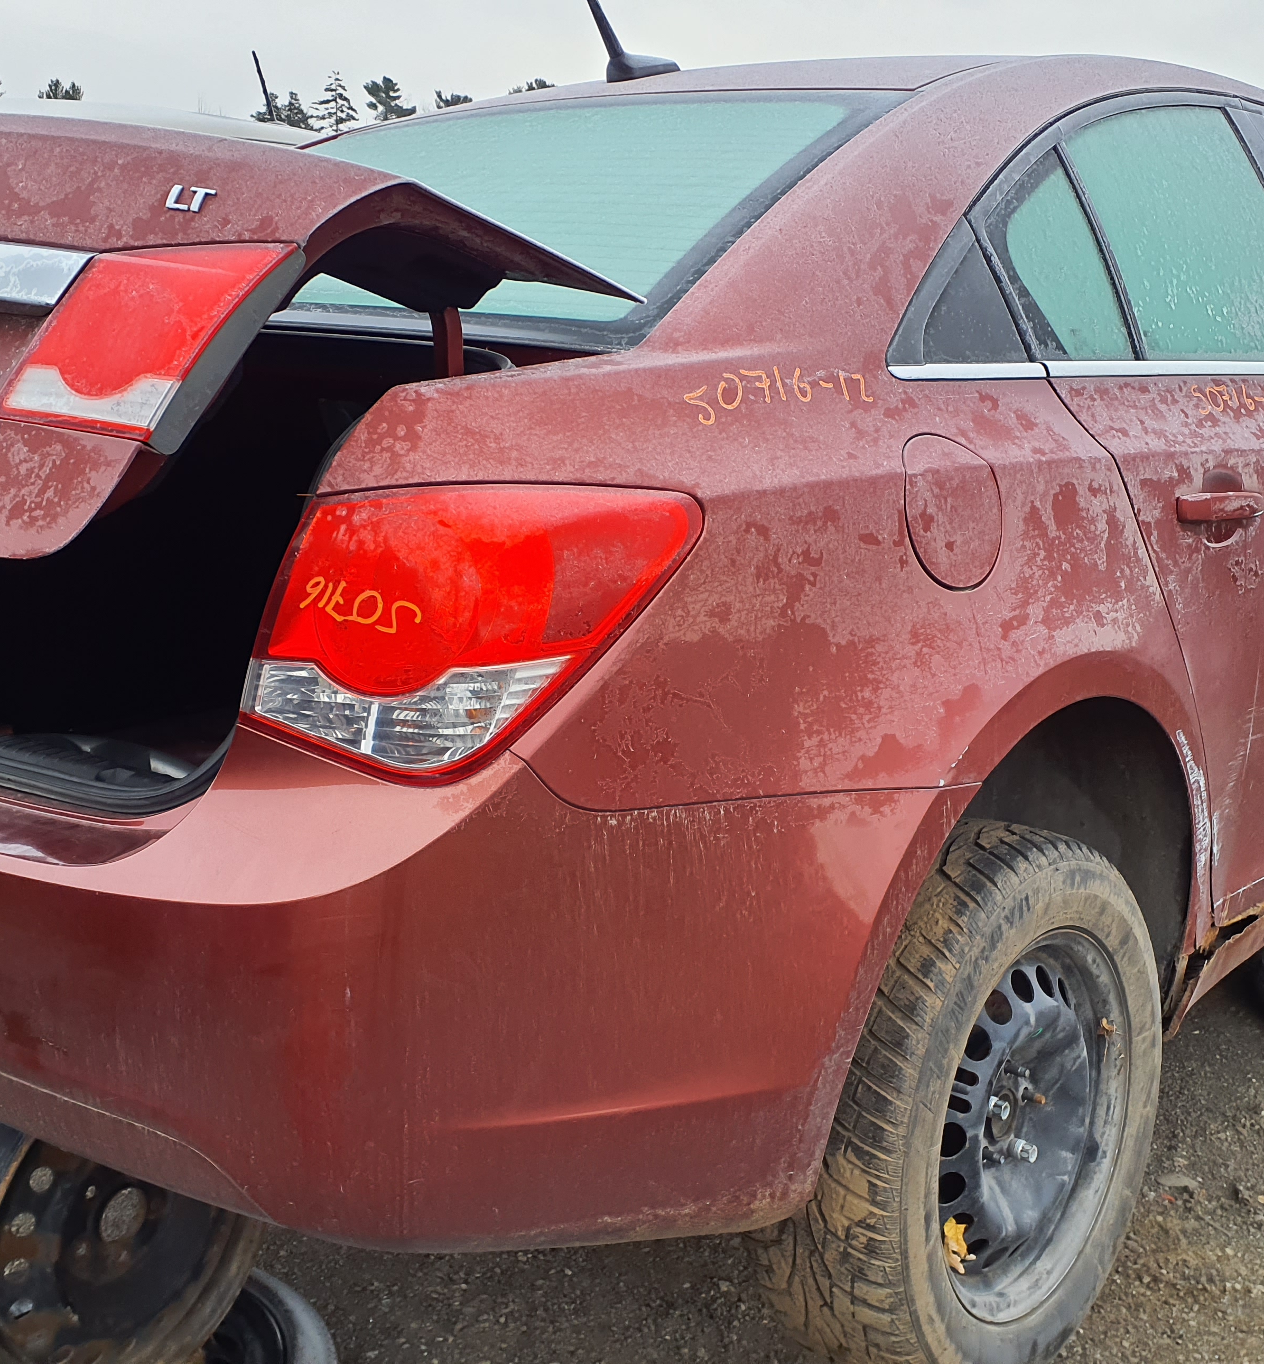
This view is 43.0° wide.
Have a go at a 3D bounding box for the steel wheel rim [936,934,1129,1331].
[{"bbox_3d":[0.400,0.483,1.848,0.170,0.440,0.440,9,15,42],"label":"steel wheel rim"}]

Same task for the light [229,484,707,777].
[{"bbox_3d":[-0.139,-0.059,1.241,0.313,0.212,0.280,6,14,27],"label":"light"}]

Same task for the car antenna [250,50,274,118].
[{"bbox_3d":[-1.093,-1.764,4.758,0.011,0.190,0.011,11,36,41],"label":"car antenna"}]

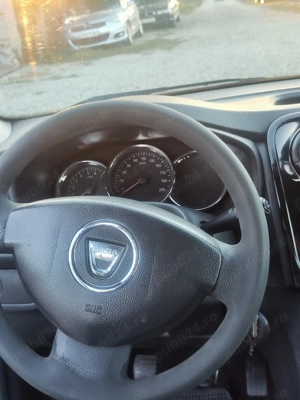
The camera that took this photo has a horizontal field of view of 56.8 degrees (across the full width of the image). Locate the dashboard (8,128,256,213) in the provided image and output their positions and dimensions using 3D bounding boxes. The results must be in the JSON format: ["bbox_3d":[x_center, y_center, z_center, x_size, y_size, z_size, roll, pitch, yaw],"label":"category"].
[{"bbox_3d":[-0.026,-0.053,0.537,0.420,0.155,0.100,-3,19,6],"label":"dashboard"}]

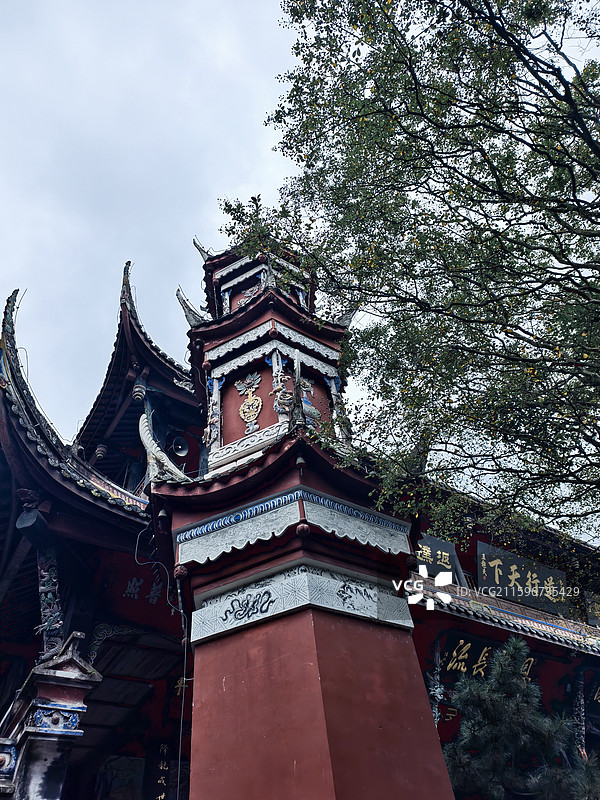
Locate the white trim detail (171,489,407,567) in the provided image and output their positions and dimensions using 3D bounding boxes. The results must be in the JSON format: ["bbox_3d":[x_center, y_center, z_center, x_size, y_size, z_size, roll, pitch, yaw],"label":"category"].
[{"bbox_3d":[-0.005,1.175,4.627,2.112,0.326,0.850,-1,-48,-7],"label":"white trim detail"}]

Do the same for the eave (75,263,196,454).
[{"bbox_3d":[-3.074,-0.461,10.173,2.100,2.050,3.000,25,-56,-27],"label":"eave"}]

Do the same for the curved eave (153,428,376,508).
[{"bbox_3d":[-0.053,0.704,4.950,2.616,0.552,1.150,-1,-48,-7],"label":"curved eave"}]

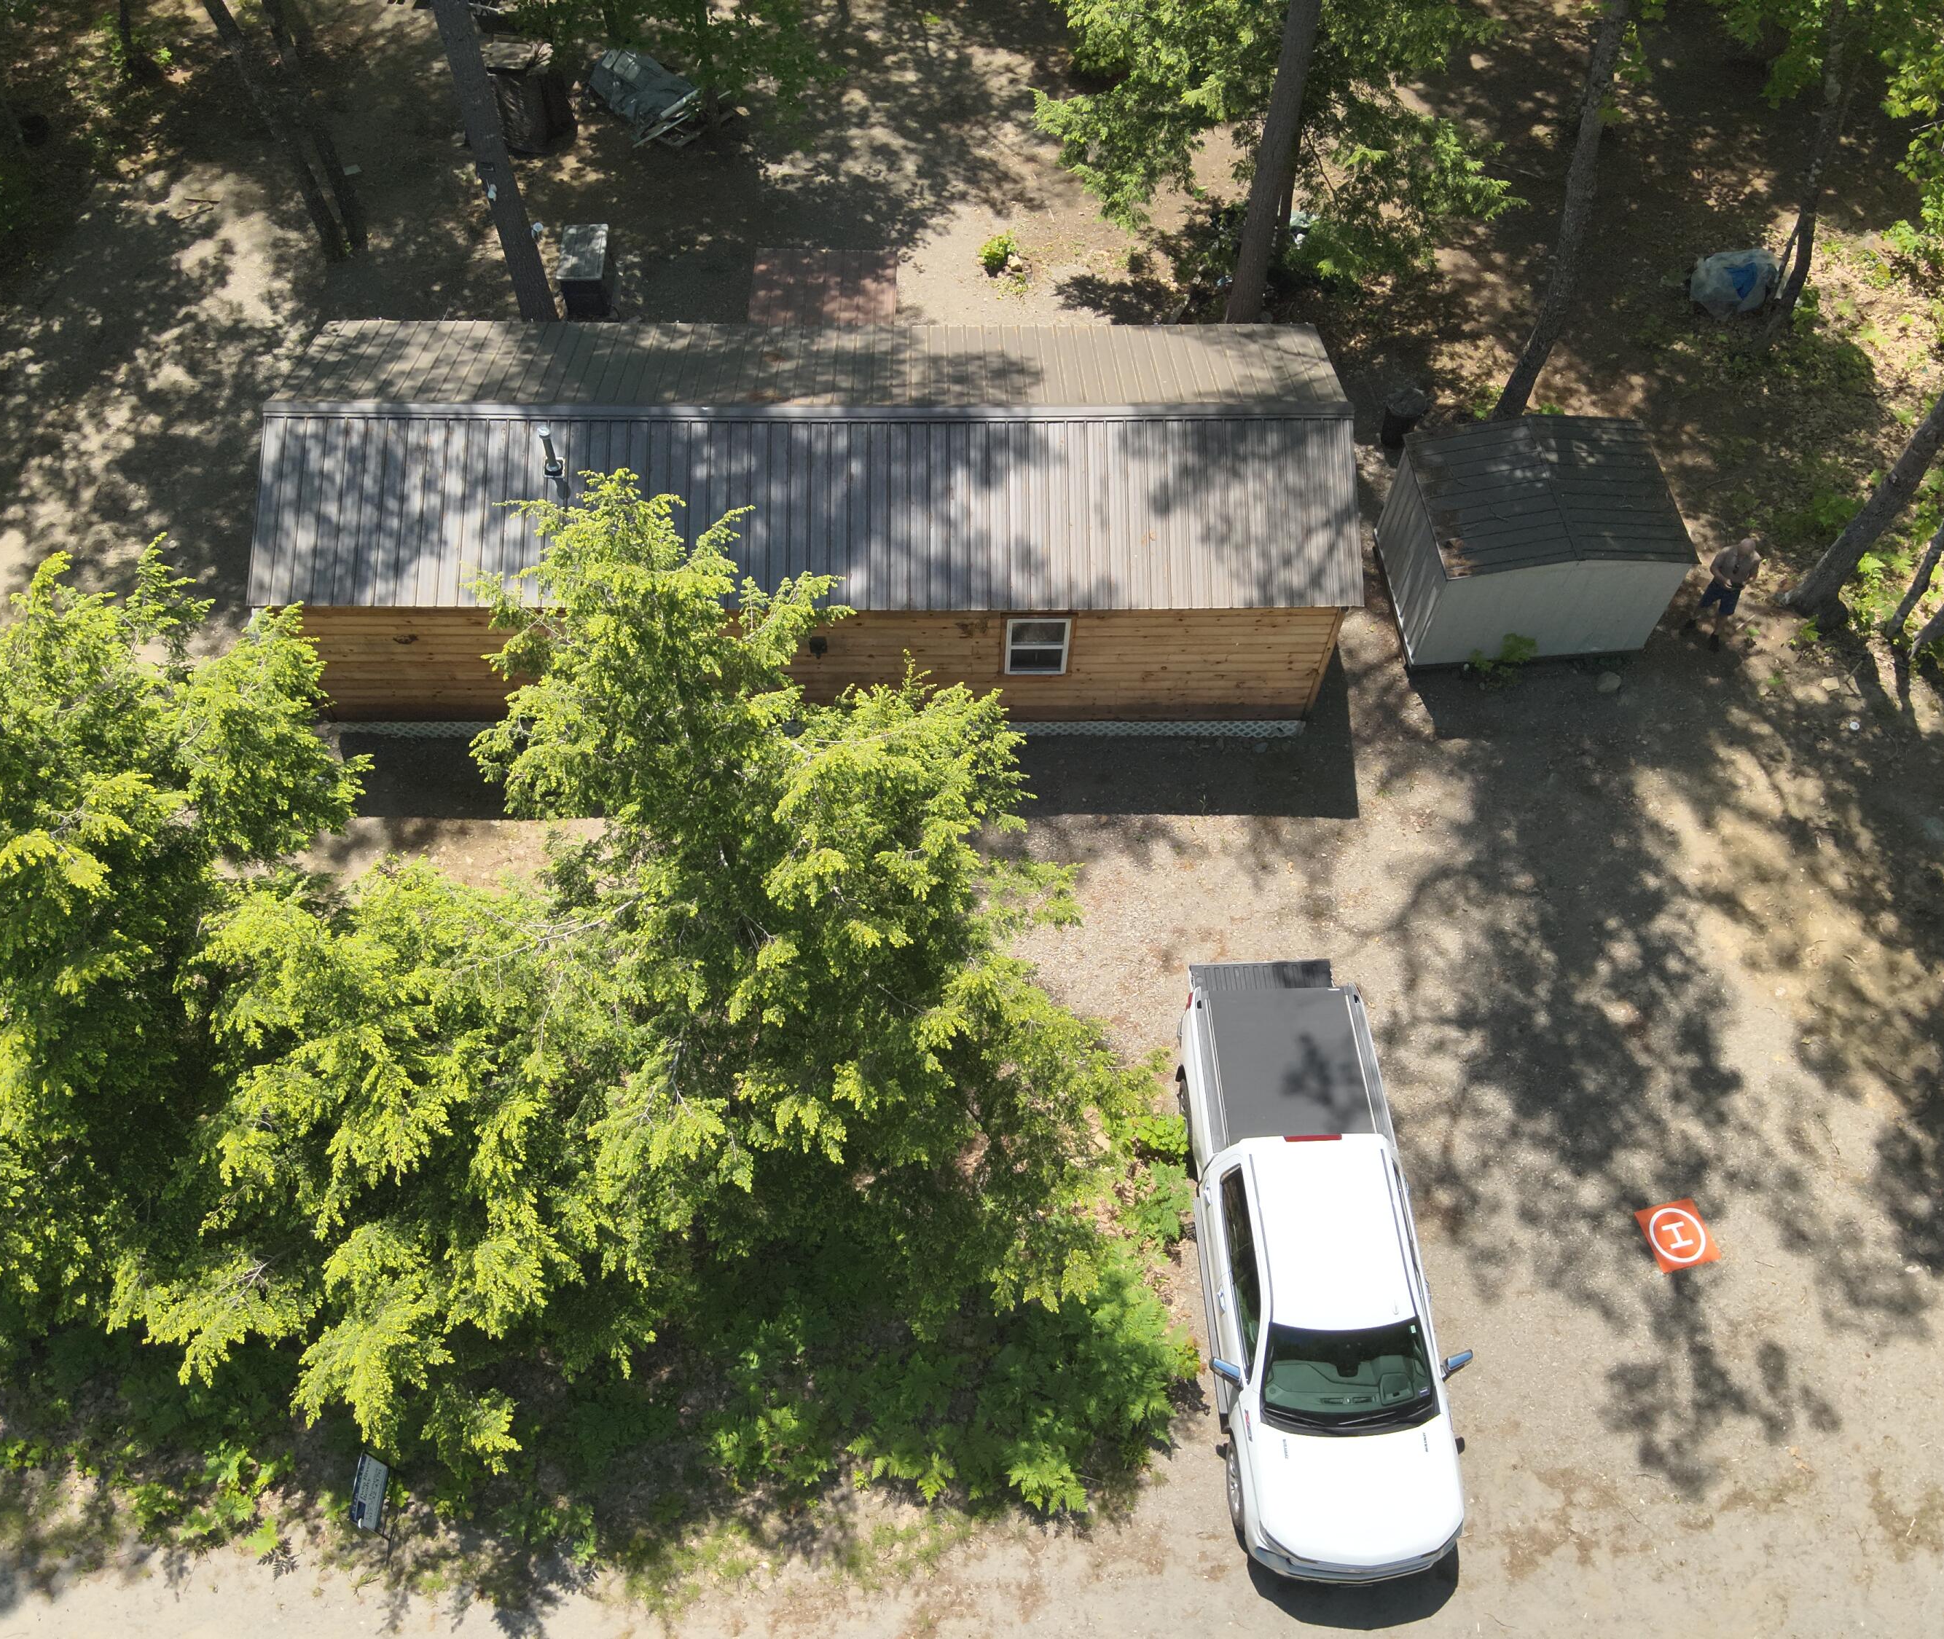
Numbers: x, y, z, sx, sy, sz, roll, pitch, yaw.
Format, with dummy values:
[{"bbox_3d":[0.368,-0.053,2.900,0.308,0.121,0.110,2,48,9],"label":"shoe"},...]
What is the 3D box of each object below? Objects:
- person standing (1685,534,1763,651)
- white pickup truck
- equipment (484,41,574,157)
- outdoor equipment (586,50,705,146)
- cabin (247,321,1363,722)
[{"bbox_3d":[9.856,-2.956,19.838,0.580,1.750,0.500,18,62,10],"label":"person standing"},{"bbox_3d":[3.474,4.358,15.588,2.300,1.920,6.350,-3,61,-2],"label":"white pickup truck"},{"bbox_3d":[-7.296,-11.902,24.985,1.150,1.500,0.850,0,61,0],"label":"equipment"},{"bbox_3d":[-5.436,-12.019,25.471,1.300,0.780,1.550,-36,67,-18],"label":"outdoor equipment"},{"bbox_3d":[-1.873,-3.814,19.014,12.510,3.808,4.459,0,61,0],"label":"cabin"}]

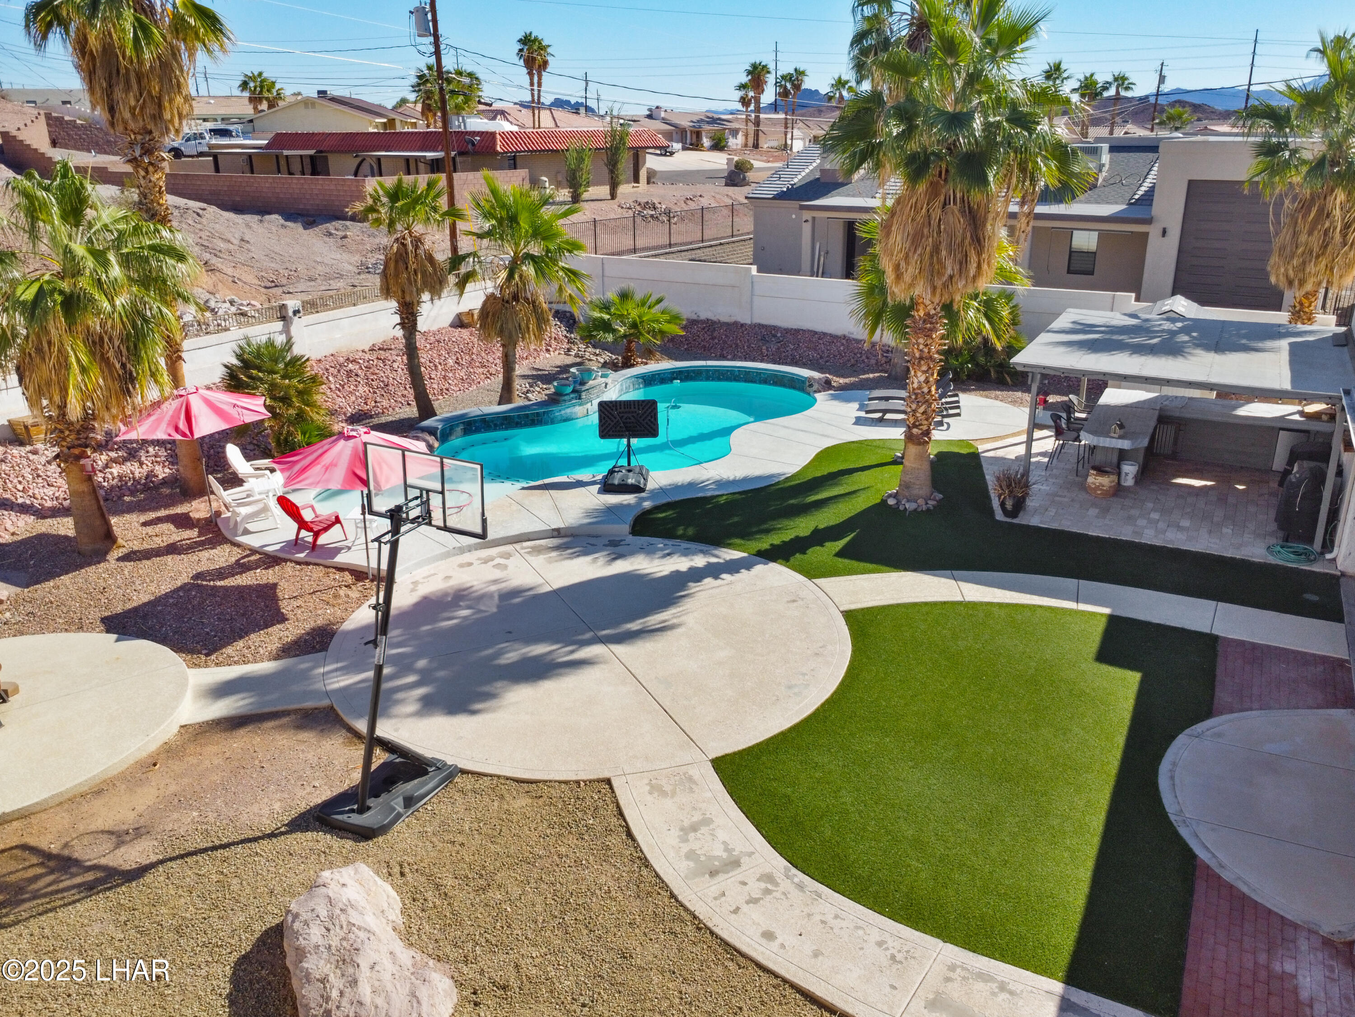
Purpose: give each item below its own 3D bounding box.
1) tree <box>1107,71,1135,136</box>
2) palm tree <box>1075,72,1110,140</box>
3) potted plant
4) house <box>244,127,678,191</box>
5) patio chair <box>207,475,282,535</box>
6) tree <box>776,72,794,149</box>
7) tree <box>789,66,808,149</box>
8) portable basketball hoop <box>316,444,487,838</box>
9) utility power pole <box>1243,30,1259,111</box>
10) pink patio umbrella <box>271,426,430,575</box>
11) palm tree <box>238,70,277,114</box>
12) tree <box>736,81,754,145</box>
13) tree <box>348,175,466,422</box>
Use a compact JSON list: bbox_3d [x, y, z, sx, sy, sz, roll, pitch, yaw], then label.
[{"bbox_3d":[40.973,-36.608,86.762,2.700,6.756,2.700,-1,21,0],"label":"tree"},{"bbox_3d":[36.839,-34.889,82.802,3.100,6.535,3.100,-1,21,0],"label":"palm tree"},{"bbox_3d":[5.267,-0.257,14.929,0.640,0.780,0.640,-1,19,0],"label":"potted plant"},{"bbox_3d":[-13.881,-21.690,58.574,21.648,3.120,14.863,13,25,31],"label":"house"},{"bbox_3d":[-6.984,-0.121,15.177,0.850,0.960,0.760,-13,23,-31],"label":"patio chair"},{"bbox_3d":[14.036,-52.074,123.796,2.300,9.420,2.300,-1,22,0],"label":"tree"},{"bbox_3d":[14.160,-46.923,110.343,2.600,9.040,2.600,-1,21,0],"label":"tree"},{"bbox_3d":[-2.643,1.140,9.094,1.449,3.227,2.120,10,24,25],"label":"portable basketball hoop"},{"bbox_3d":[80.932,-59.266,133.349,0.550,15.400,0.550,-1,19,0],"label":"utility power pole"},{"bbox_3d":[-4.534,-0.060,13.694,2.600,2.340,2.600,-1,22,0],"label":"pink patio umbrella"},{"bbox_3d":[-38.099,-36.093,86.447,3.300,7.590,3.300,-1,22,0],"label":"palm tree"},{"bbox_3d":[8.678,-48.807,116.634,2.300,7.457,2.300,-1,21,0],"label":"tree"},{"bbox_3d":[-5.562,-4.402,20.010,2.500,5.070,2.500,-1,19,0],"label":"tree"}]

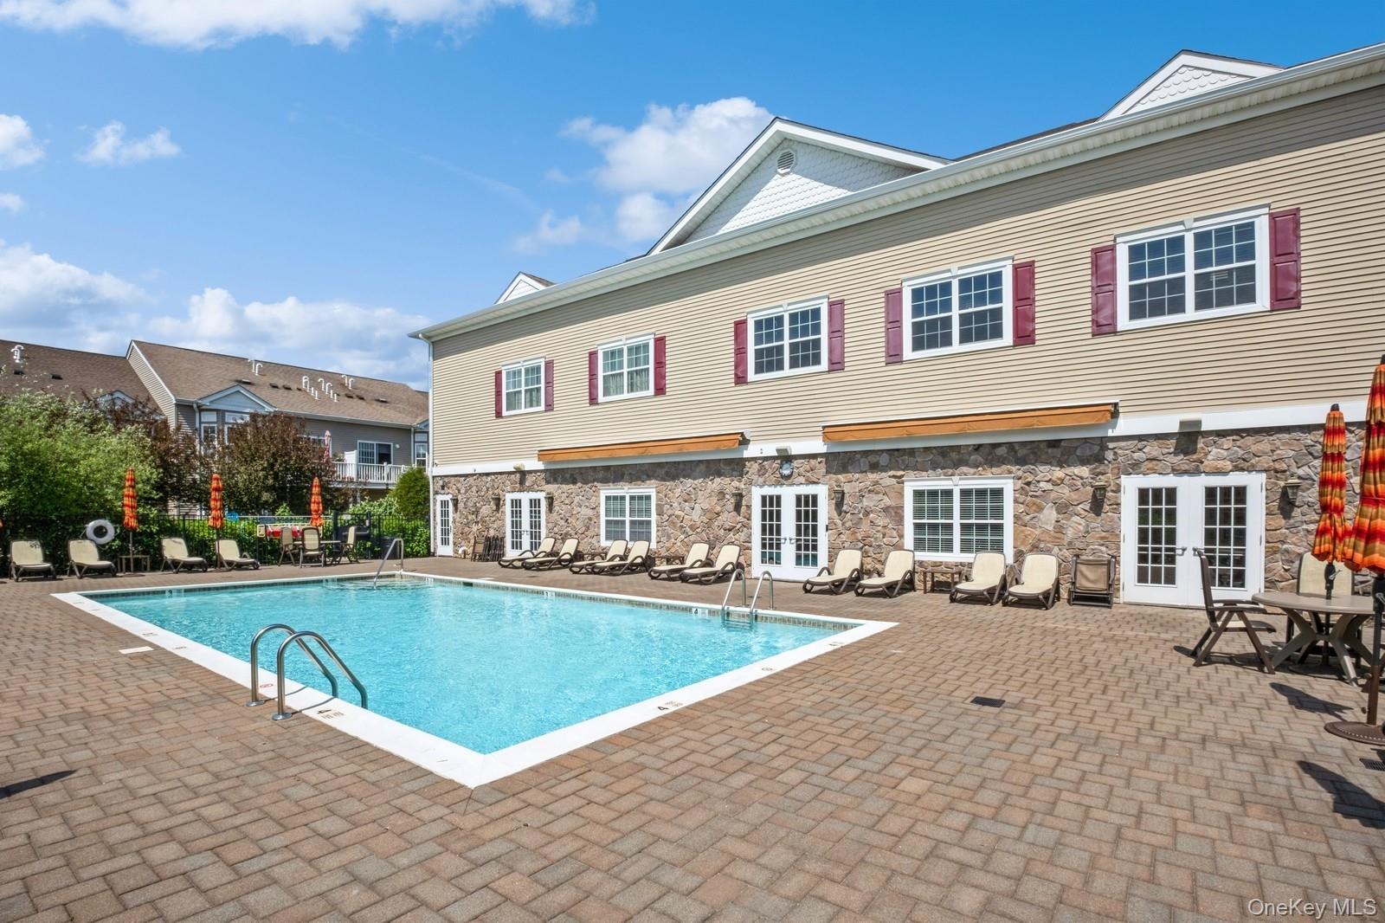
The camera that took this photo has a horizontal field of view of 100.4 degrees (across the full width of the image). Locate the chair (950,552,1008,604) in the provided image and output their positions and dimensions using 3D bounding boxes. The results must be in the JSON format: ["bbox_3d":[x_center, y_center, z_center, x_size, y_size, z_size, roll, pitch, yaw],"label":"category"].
[{"bbox_3d":[5.171,2.083,10.358,0.710,0.790,1.650,-4,-6,39],"label":"chair"}]

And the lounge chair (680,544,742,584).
[{"bbox_3d":[0.444,2.326,13.145,0.710,0.790,1.650,-4,-6,37],"label":"lounge chair"}]

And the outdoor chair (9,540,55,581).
[{"bbox_3d":[-15.502,2.284,13.545,1.680,0.840,0.710,-3,-6,34],"label":"outdoor chair"}]

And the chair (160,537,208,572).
[{"bbox_3d":[-13.625,2.487,15.482,1.680,0.840,0.710,-3,-6,34],"label":"chair"}]

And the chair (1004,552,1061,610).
[{"bbox_3d":[5.855,2.044,9.911,0.710,0.790,1.650,-4,-7,41],"label":"chair"}]

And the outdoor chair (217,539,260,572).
[{"bbox_3d":[-12.662,2.554,16.051,1.680,0.840,0.710,-4,-6,37],"label":"outdoor chair"}]

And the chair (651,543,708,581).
[{"bbox_3d":[-0.259,2.381,13.770,0.710,0.790,1.650,-4,-6,38],"label":"chair"}]

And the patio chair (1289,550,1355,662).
[{"bbox_3d":[6.780,1.535,6.200,0.610,1.100,0.660,-4,-6,44],"label":"patio chair"}]

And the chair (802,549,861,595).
[{"bbox_3d":[2.874,2.188,11.558,0.710,0.790,1.650,-4,-6,37],"label":"chair"}]

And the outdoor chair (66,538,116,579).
[{"bbox_3d":[-14.737,2.348,14.151,1.680,0.840,0.710,-3,-6,33],"label":"outdoor chair"}]

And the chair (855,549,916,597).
[{"bbox_3d":[3.762,2.149,11.115,0.710,0.790,1.650,-4,-7,40],"label":"chair"}]

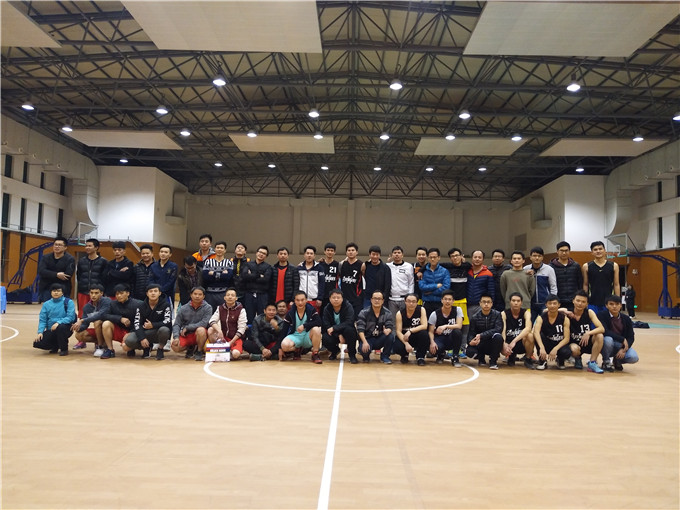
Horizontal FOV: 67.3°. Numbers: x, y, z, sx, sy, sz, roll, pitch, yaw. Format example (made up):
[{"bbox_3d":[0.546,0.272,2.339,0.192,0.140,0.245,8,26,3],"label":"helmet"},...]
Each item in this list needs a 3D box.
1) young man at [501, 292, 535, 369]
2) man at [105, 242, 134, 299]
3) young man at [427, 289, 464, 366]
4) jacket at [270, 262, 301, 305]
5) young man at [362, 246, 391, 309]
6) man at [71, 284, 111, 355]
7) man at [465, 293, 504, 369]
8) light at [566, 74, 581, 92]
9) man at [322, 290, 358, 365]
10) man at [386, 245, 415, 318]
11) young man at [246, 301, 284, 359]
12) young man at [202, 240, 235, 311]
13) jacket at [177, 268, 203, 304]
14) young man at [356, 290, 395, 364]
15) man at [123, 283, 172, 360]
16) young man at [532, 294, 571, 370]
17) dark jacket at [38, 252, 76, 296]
[{"bbox_3d":[2.574,1.067,7.404,0.520,1.043,0.700,0,-4,20],"label":"young man"},{"bbox_3d":[-3.621,0.652,8.369,0.530,1.752,0.360,2,-4,-13],"label":"man"},{"bbox_3d":[1.528,1.030,7.396,0.580,1.050,0.750,0,-4,10],"label":"young man"},{"bbox_3d":[-0.876,0.457,8.287,0.500,0.672,0.300,1,-4,7],"label":"jacket"},{"bbox_3d":[0.610,0.735,8.293,0.500,1.752,0.320,1,-4,8],"label":"young man"},{"bbox_3d":[-3.772,0.961,7.755,0.550,1.020,0.720,1,-4,1],"label":"man"},{"bbox_3d":[2.106,1.075,7.393,0.540,1.004,0.720,0,-5,22],"label":"man"},{"bbox_3d":[9.056,-6.651,19.807,0.480,0.580,0.480,1,-4,1],"label":"light"},{"bbox_3d":[0.000,1.021,7.445,0.540,1.032,0.720,1,-4,2],"label":"man"},{"bbox_3d":[1.004,0.740,8.420,0.520,1.781,0.340,1,-4,8],"label":"man"},{"bbox_3d":[-1.117,1.115,7.536,0.600,0.813,0.680,2,-4,-8],"label":"young man"},{"bbox_3d":[-1.989,0.669,8.370,0.530,1.788,0.360,2,-4,-12],"label":"young man"},{"bbox_3d":[-2.485,0.481,8.492,0.480,0.630,0.350,2,-4,-13],"label":"jacket"},{"bbox_3d":[0.532,1.041,7.547,0.580,1.016,0.700,1,-4,-1],"label":"young man"},{"bbox_3d":[-2.821,0.952,7.528,0.620,1.062,0.680,2,-4,-6],"label":"man"},{"bbox_3d":[2.994,1.068,7.227,0.580,1.015,0.720,0,-4,12],"label":"young man"},{"bbox_3d":[-4.470,0.328,8.094,0.550,0.700,0.360,2,-4,-10],"label":"dark jacket"}]

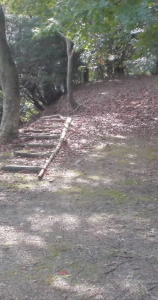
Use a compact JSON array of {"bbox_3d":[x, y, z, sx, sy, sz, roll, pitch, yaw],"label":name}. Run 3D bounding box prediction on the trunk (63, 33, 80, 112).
[{"bbox_3d":[-0.168,-1.738,12.700,0.330,1.700,0.310,0,6,0],"label":"trunk"}]

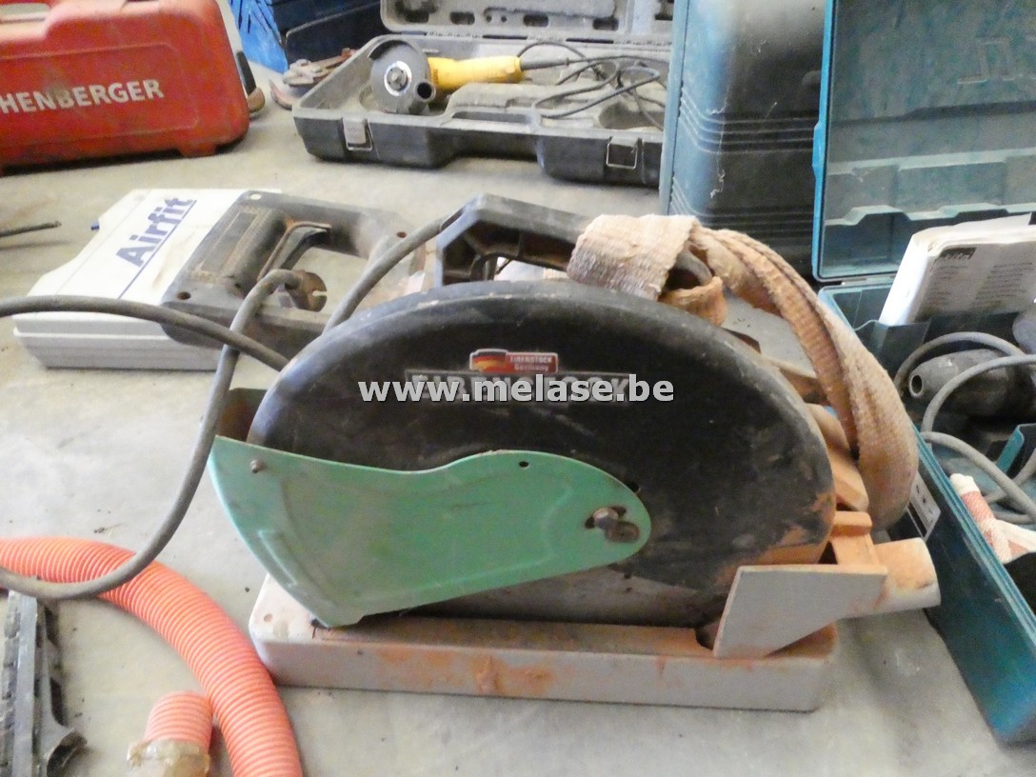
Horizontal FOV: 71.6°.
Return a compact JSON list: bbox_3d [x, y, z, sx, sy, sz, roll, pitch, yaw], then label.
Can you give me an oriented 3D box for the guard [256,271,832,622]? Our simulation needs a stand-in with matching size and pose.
[{"bbox_3d":[0.009,0.057,0.452,0.374,0.295,0.060,2,41,3],"label":"guard"}]

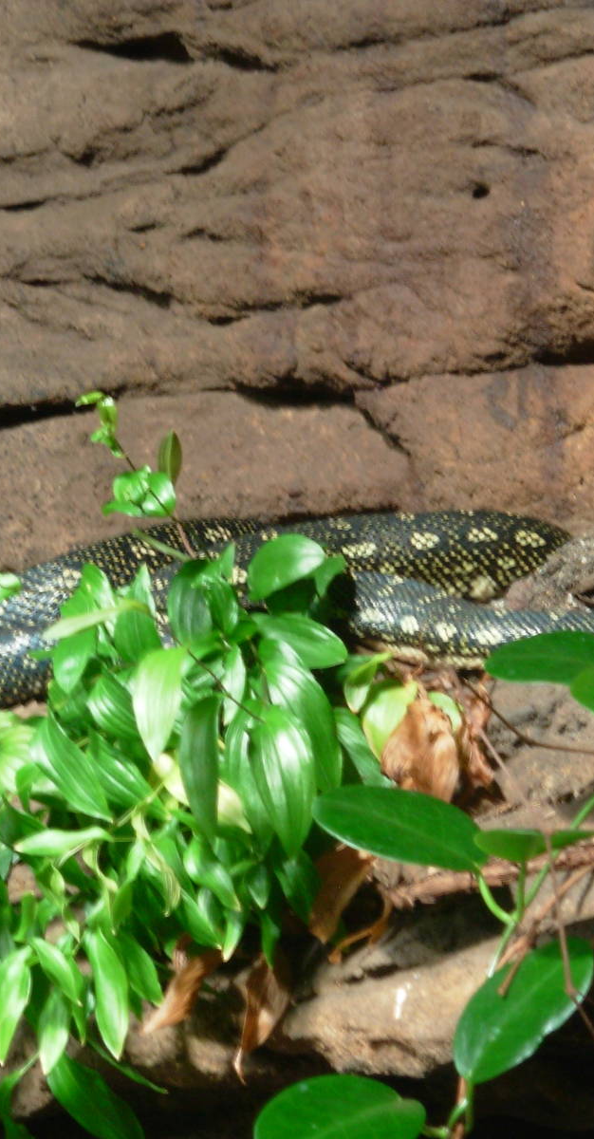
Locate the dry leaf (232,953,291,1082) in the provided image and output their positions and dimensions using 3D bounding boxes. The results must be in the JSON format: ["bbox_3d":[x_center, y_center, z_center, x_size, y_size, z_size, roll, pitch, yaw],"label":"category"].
[{"bbox_3d":[-0.019,0.249,2.730,0.029,0.071,0.024,5,7,0],"label":"dry leaf"}]

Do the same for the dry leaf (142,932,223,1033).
[{"bbox_3d":[-0.064,0.231,2.730,0.027,0.064,0.024,37,6,0],"label":"dry leaf"}]

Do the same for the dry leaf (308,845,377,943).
[{"bbox_3d":[0.026,0.182,2.760,0.028,0.062,0.024,24,6,0],"label":"dry leaf"}]

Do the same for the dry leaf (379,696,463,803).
[{"bbox_3d":[0.071,0.103,2.800,0.044,0.064,0.028,-4,6,0],"label":"dry leaf"}]

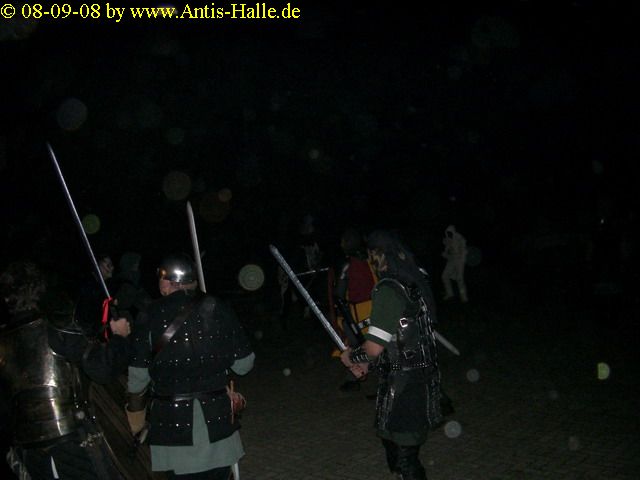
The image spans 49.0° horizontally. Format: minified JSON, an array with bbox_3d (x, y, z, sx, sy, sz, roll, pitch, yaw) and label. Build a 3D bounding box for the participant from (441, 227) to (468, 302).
[{"bbox_3d":[2.997,0.522,15.600,0.580,1.720,0.500,1,3,37],"label":"participant"}]

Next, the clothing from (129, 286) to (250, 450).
[{"bbox_3d":[-0.704,0.704,3.850,0.650,0.860,0.420,-2,2,-16],"label":"clothing"}]

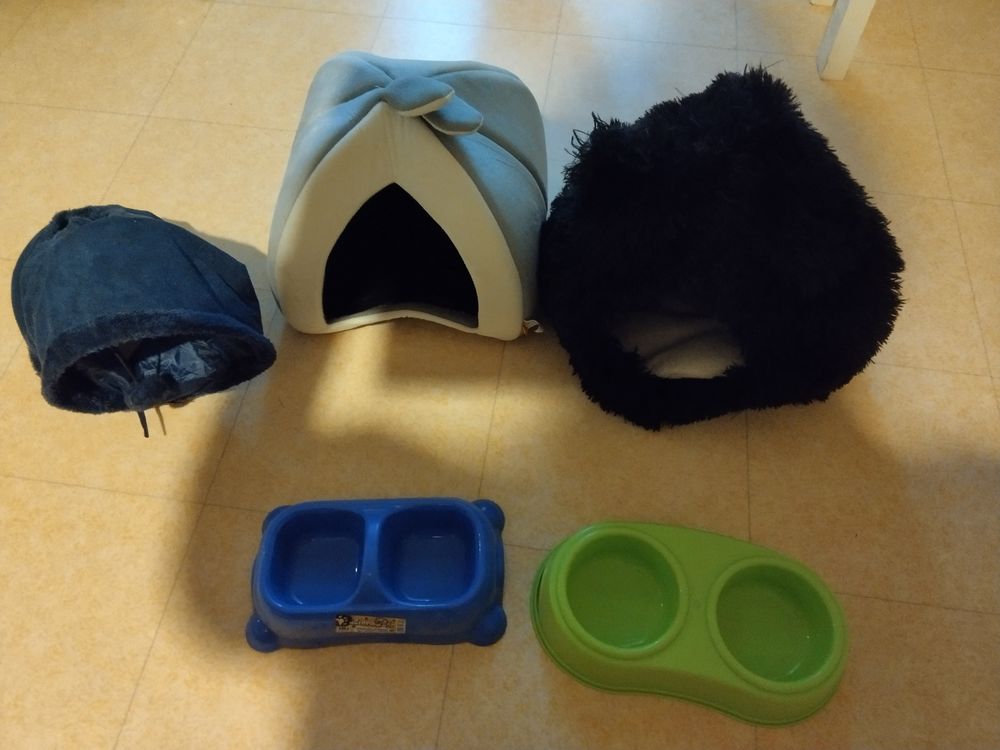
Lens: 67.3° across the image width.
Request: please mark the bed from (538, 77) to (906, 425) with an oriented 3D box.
[{"bbox_3d":[0.275,-0.193,0.891,0.430,0.300,0.430,15,60,9],"label":"bed"}]

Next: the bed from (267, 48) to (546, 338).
[{"bbox_3d":[-0.110,-0.269,0.946,0.350,0.280,0.345,4,59,2],"label":"bed"}]

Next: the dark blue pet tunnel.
[{"bbox_3d":[-0.446,-0.110,0.923,0.290,0.150,0.265,-10,59,-6],"label":"dark blue pet tunnel"}]

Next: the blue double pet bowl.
[{"bbox_3d":[-0.126,0.205,0.790,0.260,0.055,0.150,-1,59,-1],"label":"blue double pet bowl"}]

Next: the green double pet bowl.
[{"bbox_3d":[0.197,0.241,0.772,0.328,0.052,0.180,10,59,5],"label":"green double pet bowl"}]

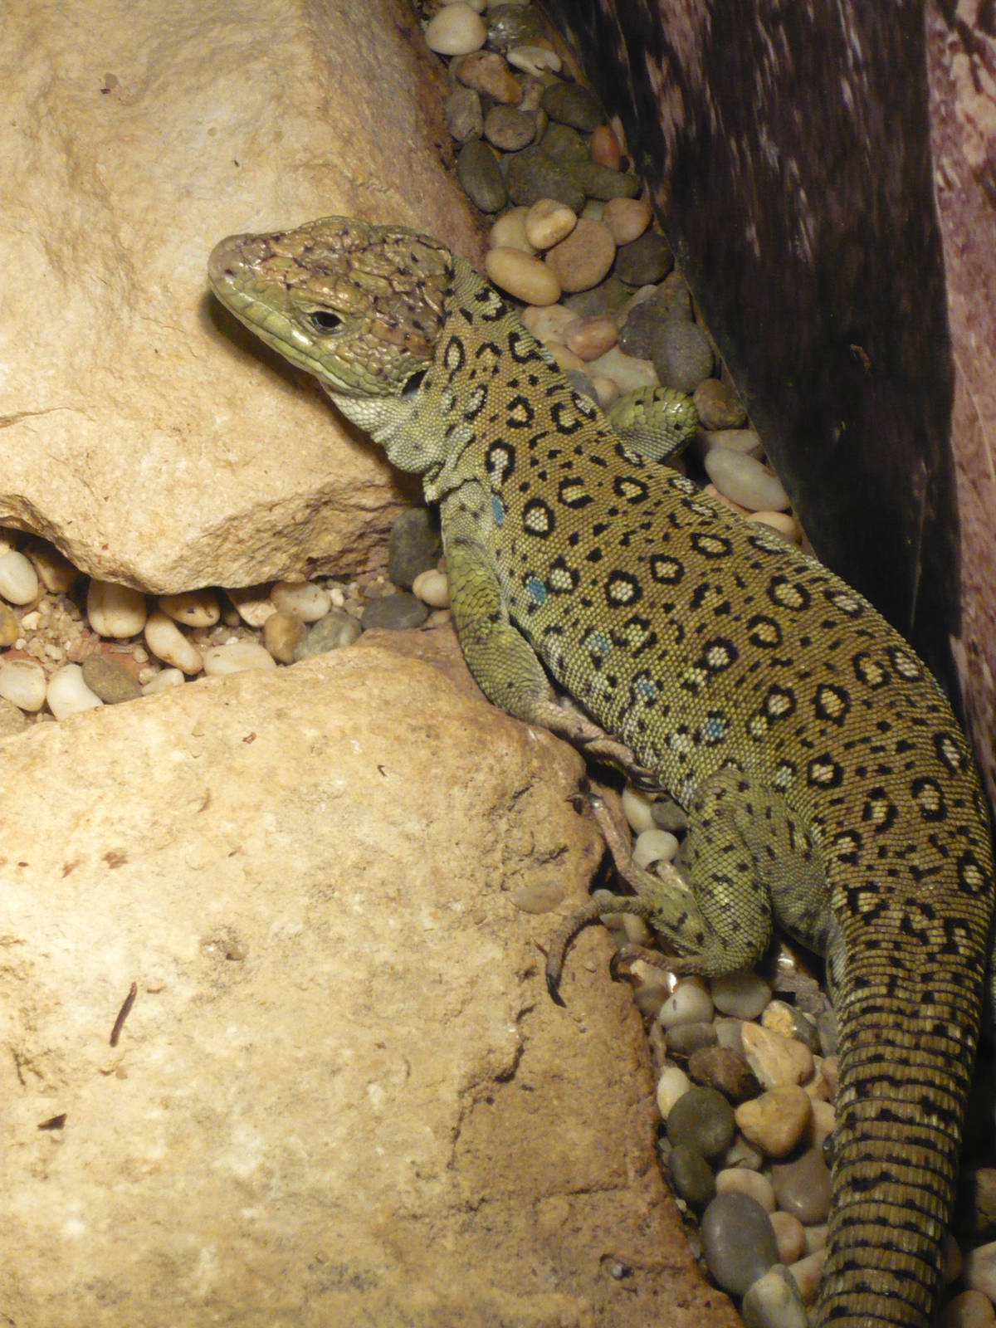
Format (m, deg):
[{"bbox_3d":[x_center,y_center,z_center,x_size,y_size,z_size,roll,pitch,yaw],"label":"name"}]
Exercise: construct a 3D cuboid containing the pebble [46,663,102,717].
[{"bbox_3d":[-0.097,0.007,0.884,0.013,0.009,0.018,-17,50,-14],"label":"pebble"}]

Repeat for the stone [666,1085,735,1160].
[{"bbox_3d":[0.045,0.101,0.843,0.015,0.010,0.019,-14,51,-8],"label":"stone"}]

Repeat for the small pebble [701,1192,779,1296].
[{"bbox_3d":[0.052,0.124,0.820,0.016,0.011,0.025,-9,50,-4],"label":"small pebble"}]

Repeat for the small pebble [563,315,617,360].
[{"bbox_3d":[0.022,-0.076,0.893,0.013,0.008,0.011,-20,52,-13],"label":"small pebble"}]

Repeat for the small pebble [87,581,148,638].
[{"bbox_3d":[-0.096,-0.015,0.961,0.015,0.011,0.021,-7,50,-2],"label":"small pebble"}]

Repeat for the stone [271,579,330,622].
[{"bbox_3d":[-0.046,-0.015,0.903,0.015,0.008,0.011,17,50,15],"label":"stone"}]

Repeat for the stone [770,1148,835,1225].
[{"bbox_3d":[0.067,0.113,0.835,0.014,0.008,0.022,-5,50,-1],"label":"stone"}]

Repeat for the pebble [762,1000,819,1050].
[{"bbox_3d":[0.063,0.077,0.820,0.010,0.007,0.015,-30,54,-24],"label":"pebble"}]

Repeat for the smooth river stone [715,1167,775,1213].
[{"bbox_3d":[0.054,0.116,0.842,0.014,0.008,0.013,26,56,26],"label":"smooth river stone"}]

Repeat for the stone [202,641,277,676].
[{"bbox_3d":[-0.064,-0.001,0.957,0.019,0.007,0.012,6,50,11],"label":"stone"}]

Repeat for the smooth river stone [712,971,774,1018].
[{"bbox_3d":[0.055,0.074,0.868,0.014,0.009,0.013,25,56,22],"label":"smooth river stone"}]

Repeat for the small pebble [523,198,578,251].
[{"bbox_3d":[0.013,-0.105,0.911,0.011,0.009,0.015,23,55,21],"label":"small pebble"}]

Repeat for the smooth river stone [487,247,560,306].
[{"bbox_3d":[0.007,-0.103,1.015,0.013,0.010,0.025,-38,58,-25],"label":"smooth river stone"}]

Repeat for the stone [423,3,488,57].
[{"bbox_3d":[-0.013,-0.184,1.113,0.018,0.010,0.020,-17,49,-9],"label":"stone"}]

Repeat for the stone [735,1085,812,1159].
[{"bbox_3d":[0.054,0.089,0.749,0.016,0.010,0.014,-32,55,-21],"label":"stone"}]

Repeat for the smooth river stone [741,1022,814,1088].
[{"bbox_3d":[0.060,0.083,0.816,0.013,0.009,0.020,-26,53,-21],"label":"smooth river stone"}]

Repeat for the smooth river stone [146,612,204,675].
[{"bbox_3d":[-0.081,-0.005,0.963,0.009,0.006,0.023,-26,51,-16],"label":"smooth river stone"}]

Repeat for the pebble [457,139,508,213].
[{"bbox_3d":[-0.004,-0.118,0.930,0.011,0.010,0.022,-13,51,-7],"label":"pebble"}]

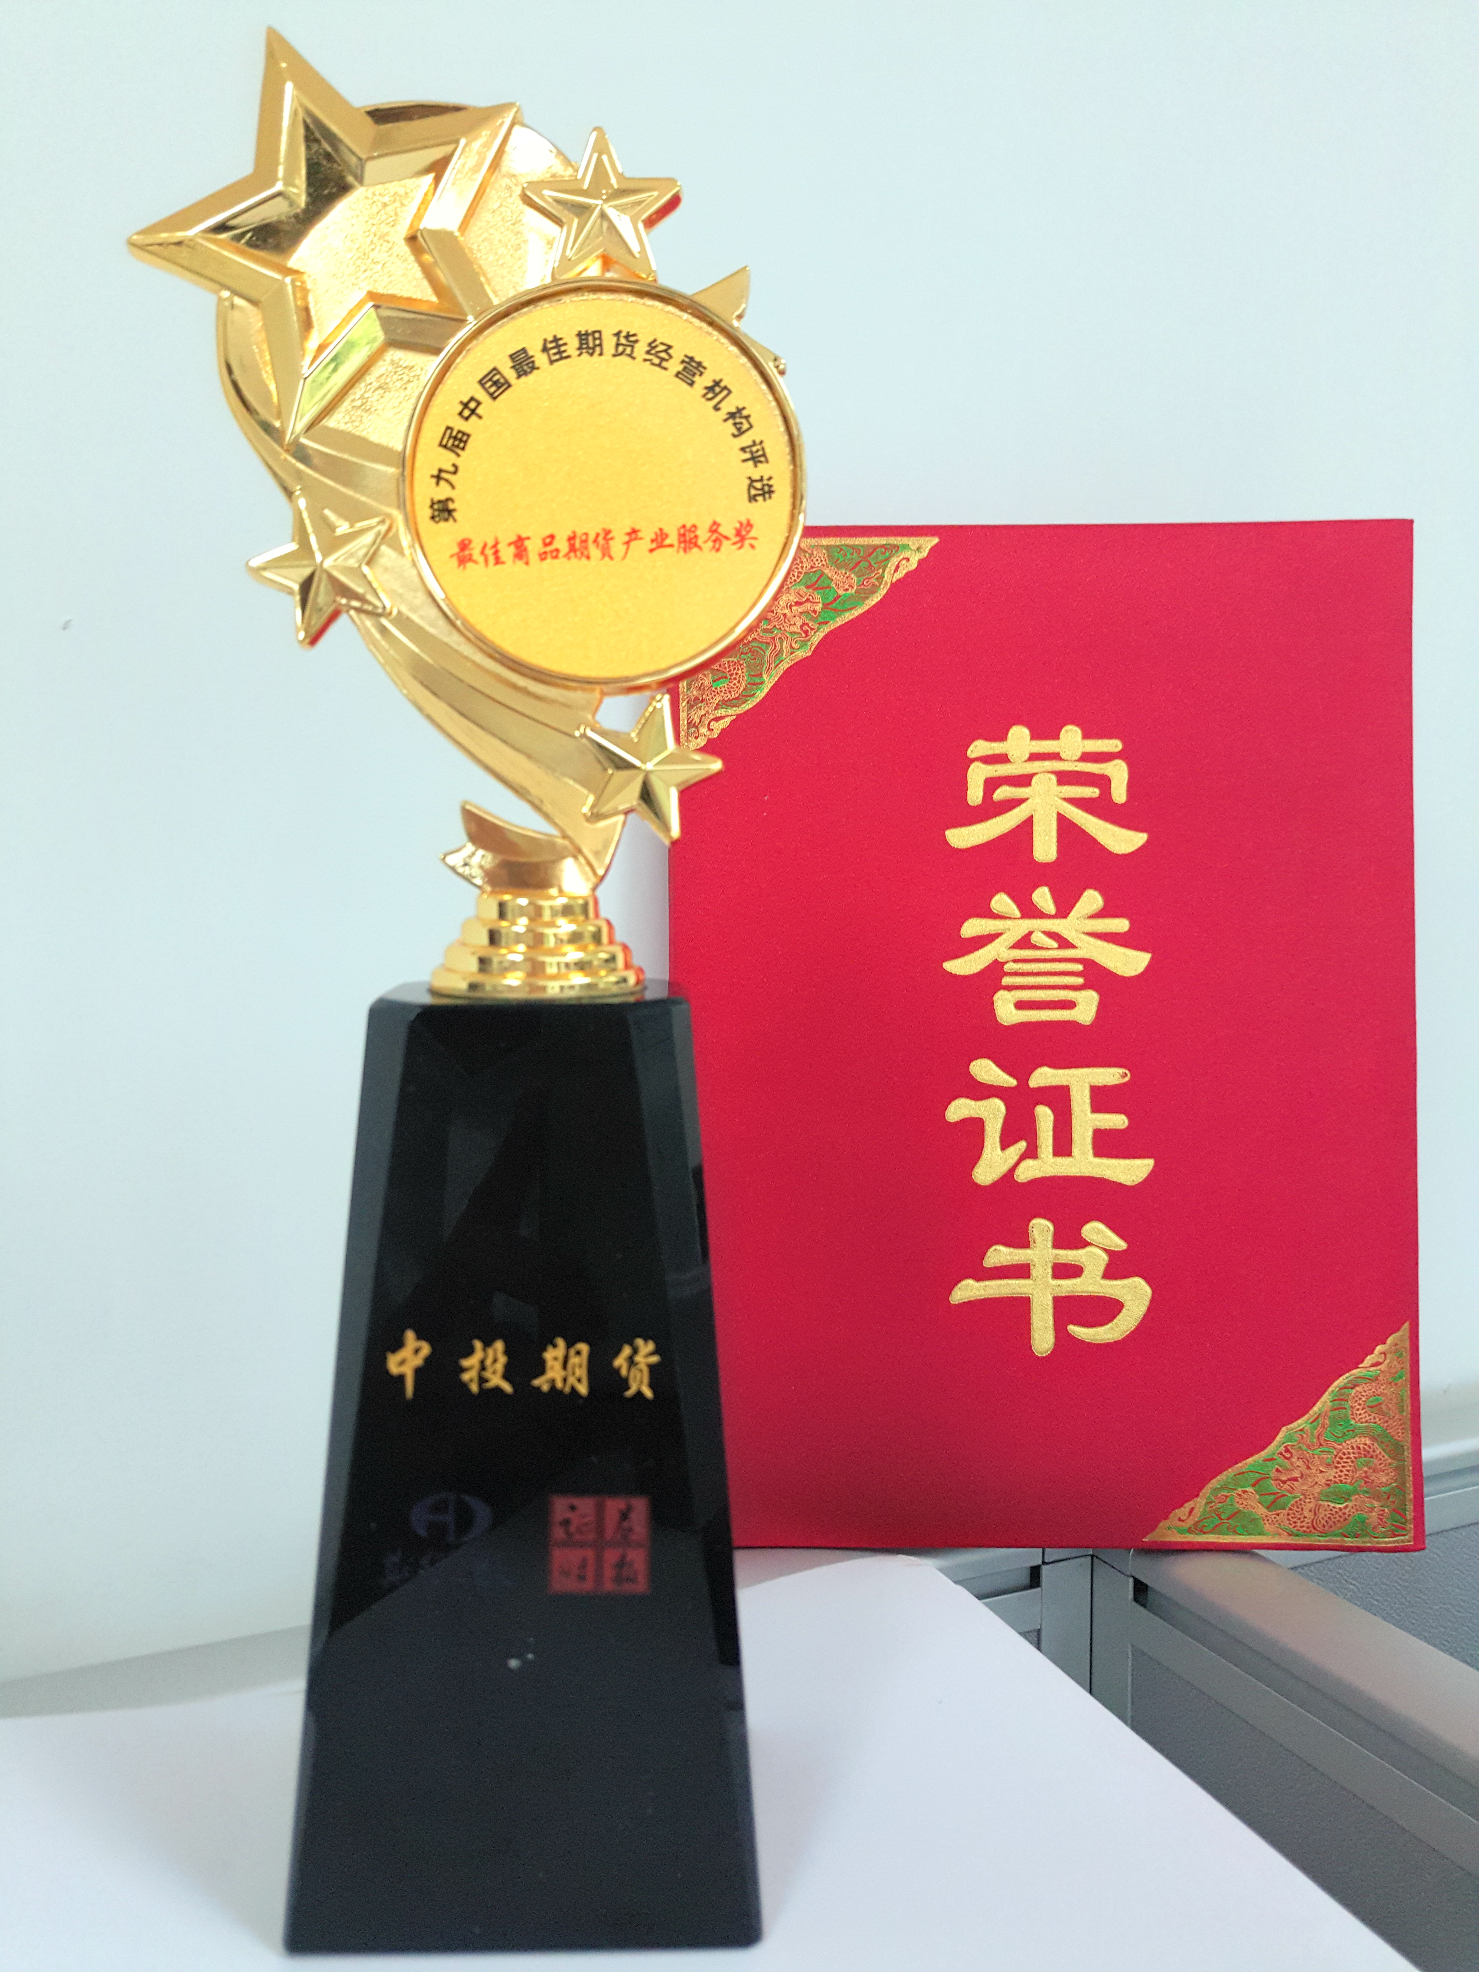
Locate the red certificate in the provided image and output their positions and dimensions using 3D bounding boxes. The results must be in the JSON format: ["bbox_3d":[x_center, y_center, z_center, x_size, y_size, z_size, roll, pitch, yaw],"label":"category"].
[{"bbox_3d":[0.086,0.014,0.506,0.211,0.290,0.012,0,-1,1],"label":"red certificate"}]

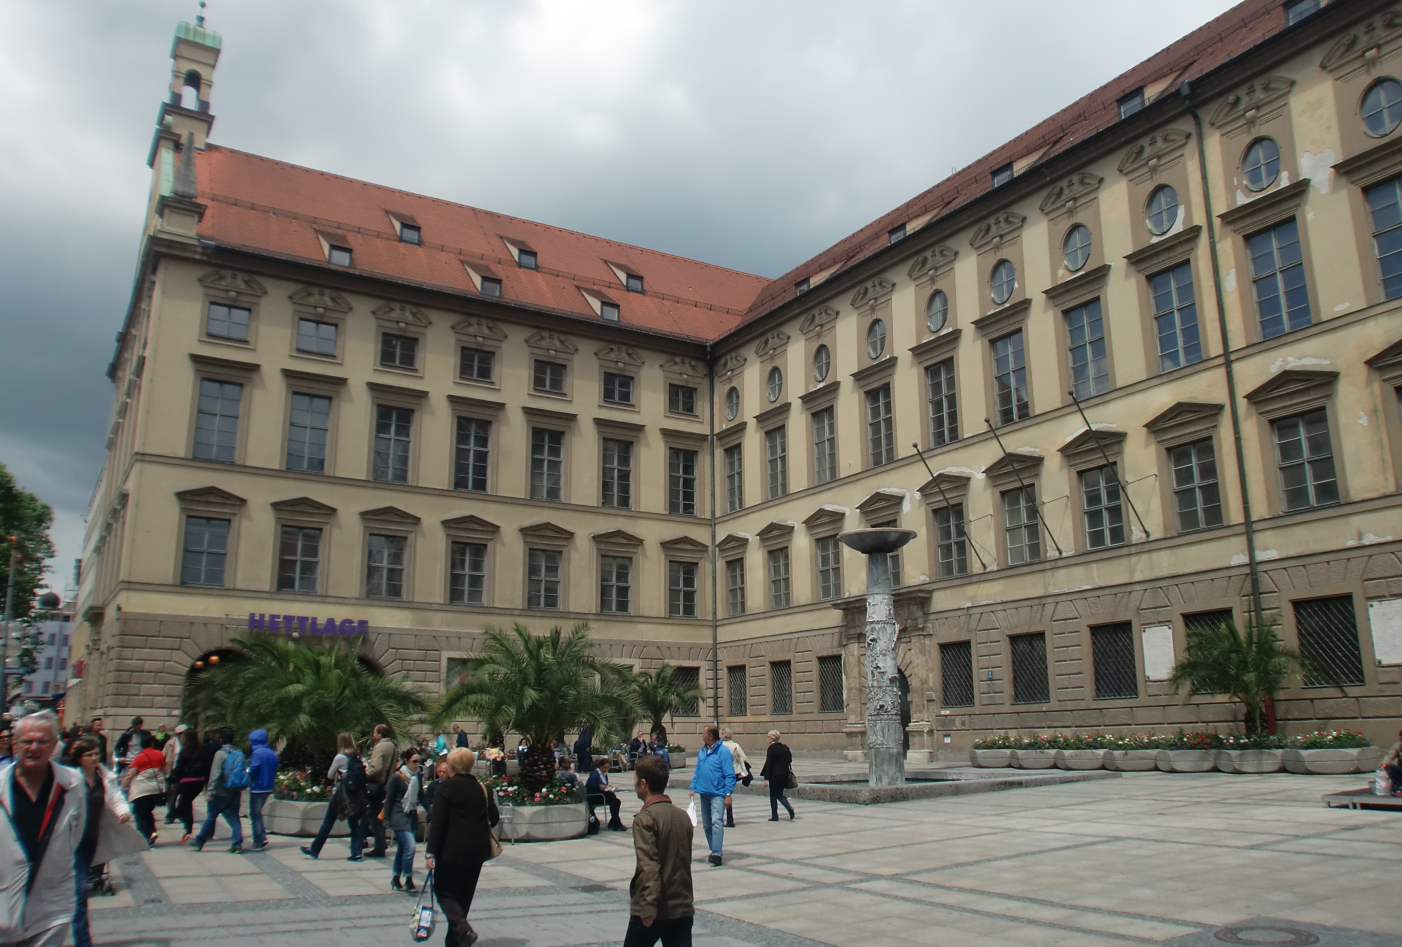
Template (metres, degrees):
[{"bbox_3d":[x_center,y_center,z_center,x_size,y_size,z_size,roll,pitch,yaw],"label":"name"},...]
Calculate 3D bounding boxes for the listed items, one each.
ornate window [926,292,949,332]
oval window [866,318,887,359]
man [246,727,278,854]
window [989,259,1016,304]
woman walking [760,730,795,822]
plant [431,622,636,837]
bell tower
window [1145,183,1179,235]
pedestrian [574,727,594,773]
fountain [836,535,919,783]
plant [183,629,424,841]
[{"bbox_3d":[9.170,-6.300,40.900,0.250,1.760,1.150,8,-16,-32],"label":"ornate window"},{"bbox_3d":[7.300,-5.570,43.700,0.250,1.760,1.150,8,-16,-32],"label":"oval window"},{"bbox_3d":[-6.304,4.559,15.115,0.450,1.730,0.500,-8,-16,29],"label":"man"},{"bbox_3d":[11.057,-7.028,38.587,0.200,1.726,1.240,8,-16,-32],"label":"window"},{"bbox_3d":[1.416,5.614,19.583,0.580,1.627,0.520,-12,-18,41],"label":"woman walking"},{"bbox_3d":[-2.781,4.254,17.476,3.250,3.450,3.100,0,-14,0],"label":"plant"},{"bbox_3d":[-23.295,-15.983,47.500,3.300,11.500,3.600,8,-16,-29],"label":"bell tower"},{"bbox_3d":[13.465,-7.673,30.711,0.270,1.620,1.100,8,-17,-31],"label":"window"},{"bbox_3d":[-3.975,9.572,36.568,0.650,1.601,0.550,3,-14,-15],"label":"pedestrian"},{"bbox_3d":[4.407,4.514,26.098,1.850,6.316,1.850,-3,-14,9],"label":"fountain"},{"bbox_3d":[-6.824,4.521,18.300,4.000,3.400,4.000,8,-16,-29],"label":"plant"}]

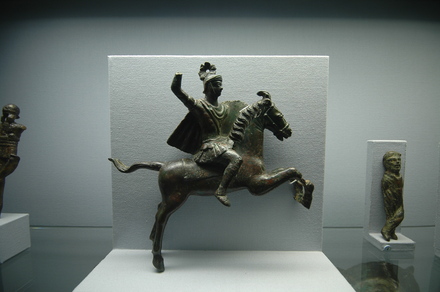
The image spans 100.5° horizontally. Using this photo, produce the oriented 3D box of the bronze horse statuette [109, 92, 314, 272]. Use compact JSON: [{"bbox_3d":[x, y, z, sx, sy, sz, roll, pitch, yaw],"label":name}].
[{"bbox_3d":[-0.009,0.031,0.228,0.250,0.260,0.095,0,4,0],"label":"bronze horse statuette"}]

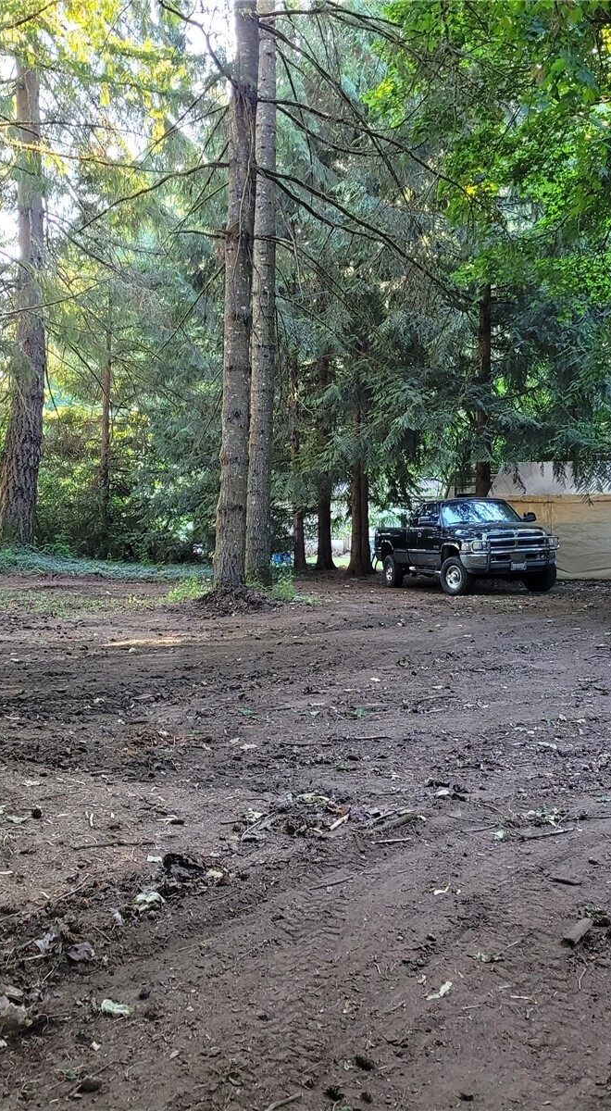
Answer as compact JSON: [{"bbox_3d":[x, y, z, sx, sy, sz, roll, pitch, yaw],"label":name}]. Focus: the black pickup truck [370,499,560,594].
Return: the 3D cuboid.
[{"bbox_3d":[3.344,-0.213,24.112,2.040,1.950,5.680,-2,1,-16],"label":"black pickup truck"}]

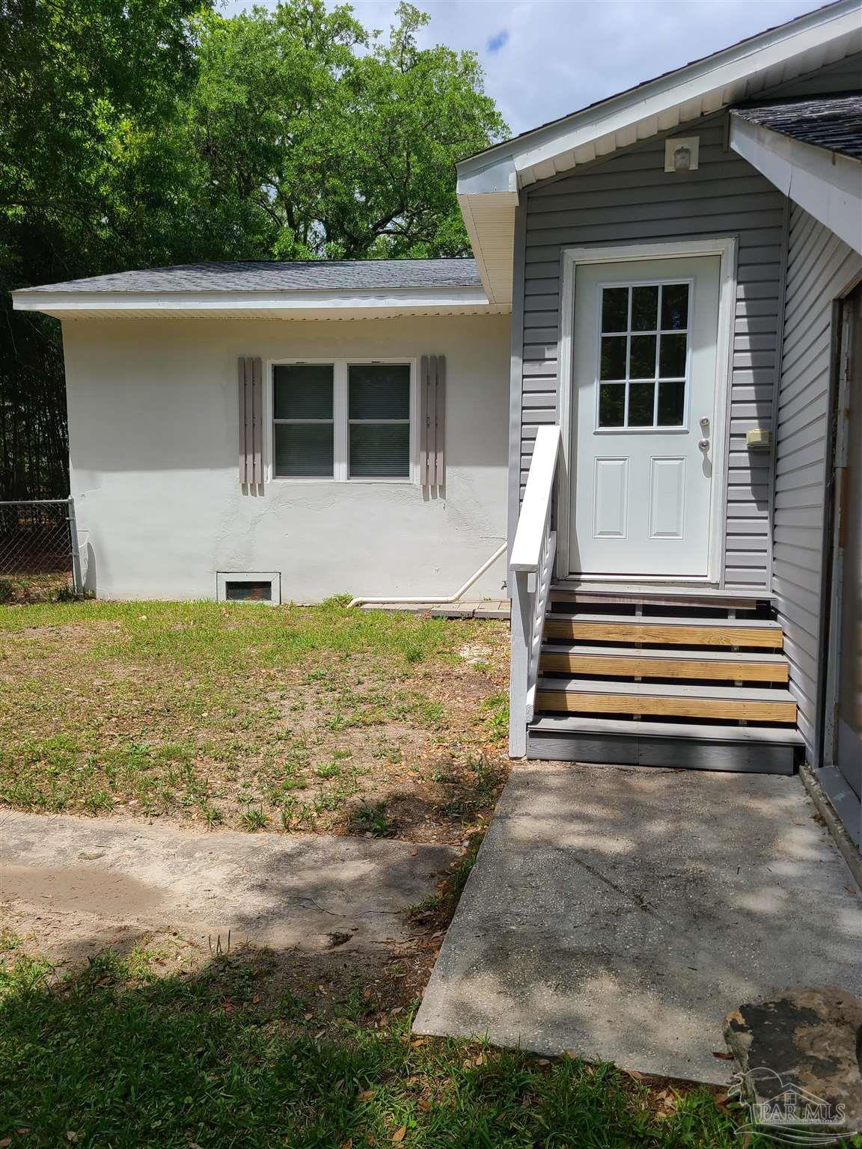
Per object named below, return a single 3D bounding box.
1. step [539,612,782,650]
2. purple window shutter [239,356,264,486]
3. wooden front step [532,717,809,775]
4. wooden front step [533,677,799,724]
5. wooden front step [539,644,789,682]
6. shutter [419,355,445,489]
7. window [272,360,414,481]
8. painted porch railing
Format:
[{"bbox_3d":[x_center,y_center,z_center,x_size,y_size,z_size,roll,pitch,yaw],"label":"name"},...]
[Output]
[{"bbox_3d":[1.378,0.337,5.199,1.347,0.120,0.285,2,4,14],"label":"step"},{"bbox_3d":[-1.858,-1.588,8.931,0.261,1.301,0.045,1,4,5],"label":"purple window shutter"},{"bbox_3d":[1.179,0.873,4.450,1.328,0.163,0.285,2,4,14],"label":"wooden front step"},{"bbox_3d":[1.252,0.684,4.700,1.332,0.115,0.290,2,4,14],"label":"wooden front step"},{"bbox_3d":[1.317,0.512,4.964,1.342,0.118,0.285,2,4,14],"label":"wooden front step"},{"bbox_3d":[0.019,-1.560,8.767,0.254,1.305,0.045,1,4,5],"label":"shutter"},{"bbox_3d":[-0.900,-1.578,8.895,1.505,1.248,0.100,1,4,5],"label":"window"},{"bbox_3d":[0.625,-0.005,5.042,0.145,1.837,1.280,2,4,14],"label":"painted porch railing"}]

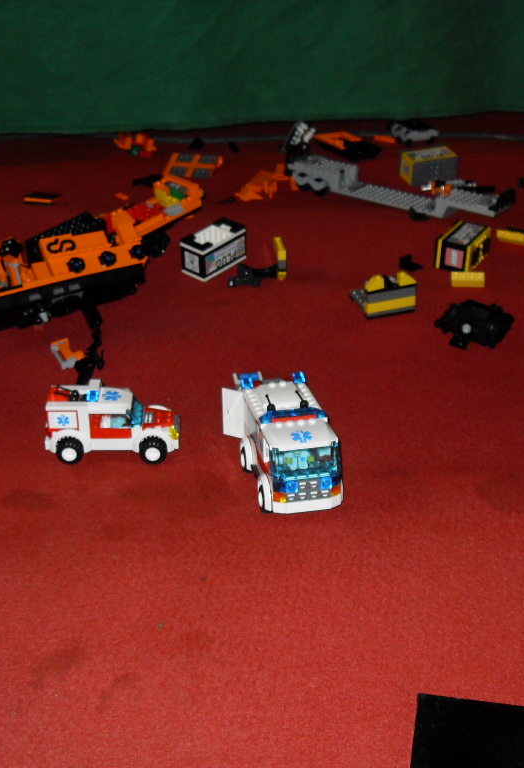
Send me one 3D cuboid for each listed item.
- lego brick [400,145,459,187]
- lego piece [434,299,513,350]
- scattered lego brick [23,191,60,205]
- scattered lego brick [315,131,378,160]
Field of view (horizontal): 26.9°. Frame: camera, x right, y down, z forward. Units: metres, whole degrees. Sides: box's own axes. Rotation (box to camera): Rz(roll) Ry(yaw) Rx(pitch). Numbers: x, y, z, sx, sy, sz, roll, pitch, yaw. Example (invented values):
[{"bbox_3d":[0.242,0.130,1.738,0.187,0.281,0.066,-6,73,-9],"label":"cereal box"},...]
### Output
[{"bbox_3d":[0.211,-0.274,1.377,0.062,0.032,0.035,-10,33,-16],"label":"lego brick"},{"bbox_3d":[0.197,-0.056,1.022,0.060,0.018,0.050,19,36,28],"label":"lego piece"},{"bbox_3d":[-0.269,-0.224,1.328,0.035,0.007,0.019,6,32,10],"label":"scattered lego brick"},{"bbox_3d":[0.114,-0.319,1.459,0.042,0.014,0.080,-27,40,-36],"label":"scattered lego brick"}]

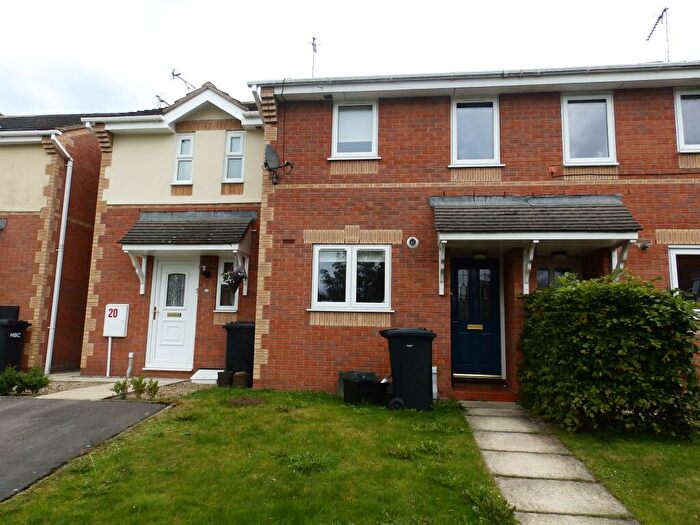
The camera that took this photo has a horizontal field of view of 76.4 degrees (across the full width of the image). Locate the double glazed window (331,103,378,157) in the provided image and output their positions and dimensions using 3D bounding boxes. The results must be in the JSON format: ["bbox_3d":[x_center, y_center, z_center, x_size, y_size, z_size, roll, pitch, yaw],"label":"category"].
[{"bbox_3d":[0.099,-2.140,7.270,0.746,0.930,0.090,0,-7,7],"label":"double glazed window"}]

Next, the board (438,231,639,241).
[{"bbox_3d":[2.549,-0.362,6.105,2.622,0.108,0.025,0,-6,7],"label":"board"}]

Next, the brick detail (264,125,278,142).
[{"bbox_3d":[-1.305,-2.147,7.418,0.227,0.275,0.100,0,-7,7],"label":"brick detail"}]

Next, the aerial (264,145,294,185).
[{"bbox_3d":[-1.131,-1.568,7.104,0.470,0.610,0.420,-1,-7,23],"label":"aerial"}]

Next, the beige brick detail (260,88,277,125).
[{"bbox_3d":[-1.318,-2.574,7.291,0.227,0.510,0.270,0,-7,7],"label":"beige brick detail"}]

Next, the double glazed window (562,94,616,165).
[{"bbox_3d":[3.650,-2.038,6.849,0.755,1.130,0.080,0,-6,7],"label":"double glazed window"}]

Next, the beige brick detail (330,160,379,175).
[{"bbox_3d":[0.080,-1.510,7.168,0.749,0.206,0.090,0,-7,7],"label":"beige brick detail"}]

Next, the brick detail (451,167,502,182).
[{"bbox_3d":[1.959,-1.349,6.923,0.747,0.218,0.090,0,-7,7],"label":"brick detail"}]

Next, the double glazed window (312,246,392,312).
[{"bbox_3d":[0.035,0.245,6.977,1.245,1.012,0.090,0,-7,7],"label":"double glazed window"}]

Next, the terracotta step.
[{"bbox_3d":[2.017,1.989,6.817,0.930,0.130,0.700,0,-6,7],"label":"terracotta step"}]

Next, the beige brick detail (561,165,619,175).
[{"bbox_3d":[3.643,-1.356,6.768,0.775,0.215,0.100,0,-6,7],"label":"beige brick detail"}]

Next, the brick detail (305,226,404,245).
[{"bbox_3d":[0.041,-0.441,7.103,1.575,0.300,0.100,0,-6,7],"label":"brick detail"}]

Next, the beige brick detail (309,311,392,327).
[{"bbox_3d":[0.005,0.879,6.958,1.265,0.215,0.100,0,-6,7],"label":"beige brick detail"}]

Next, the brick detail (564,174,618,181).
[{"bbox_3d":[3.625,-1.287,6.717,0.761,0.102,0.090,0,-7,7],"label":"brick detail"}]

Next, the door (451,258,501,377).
[{"bbox_3d":[2.049,0.863,7.187,0.760,1.905,0.070,0,-7,7],"label":"door"}]

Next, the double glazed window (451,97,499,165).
[{"bbox_3d":[1.977,-2.069,7.056,0.750,1.140,0.080,0,-6,7],"label":"double glazed window"}]

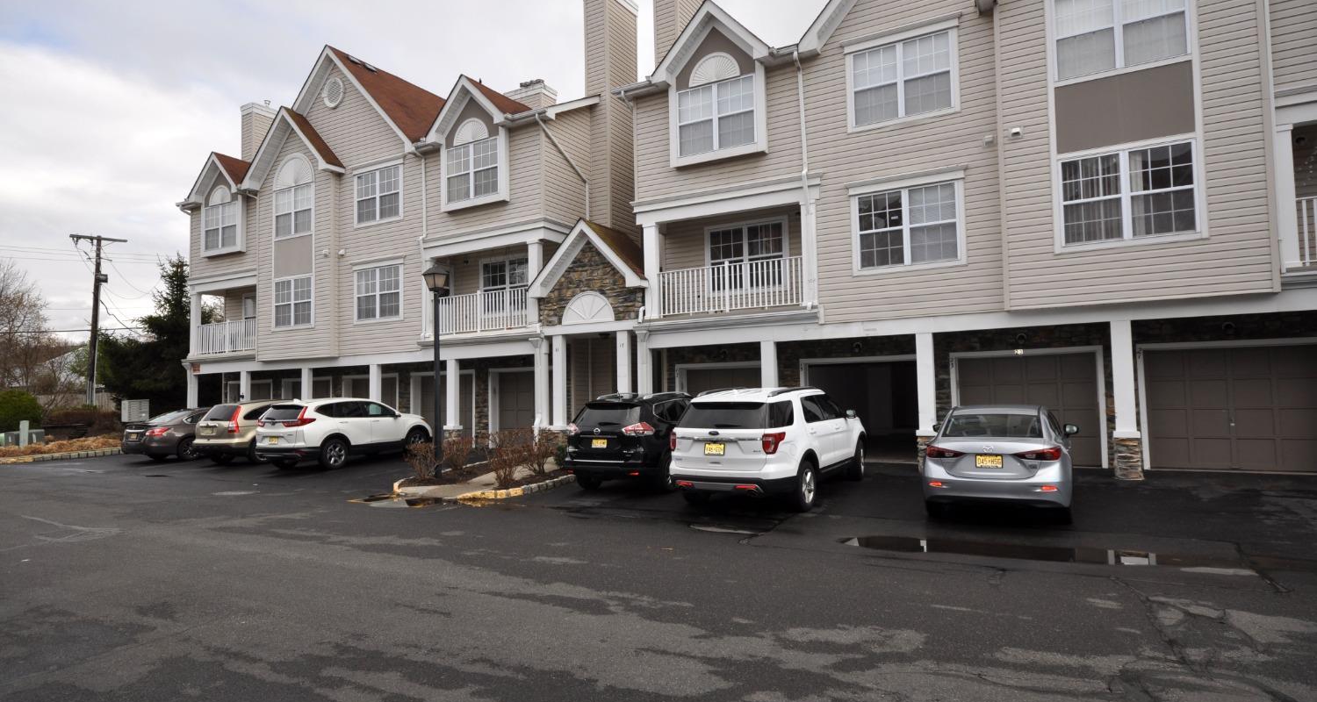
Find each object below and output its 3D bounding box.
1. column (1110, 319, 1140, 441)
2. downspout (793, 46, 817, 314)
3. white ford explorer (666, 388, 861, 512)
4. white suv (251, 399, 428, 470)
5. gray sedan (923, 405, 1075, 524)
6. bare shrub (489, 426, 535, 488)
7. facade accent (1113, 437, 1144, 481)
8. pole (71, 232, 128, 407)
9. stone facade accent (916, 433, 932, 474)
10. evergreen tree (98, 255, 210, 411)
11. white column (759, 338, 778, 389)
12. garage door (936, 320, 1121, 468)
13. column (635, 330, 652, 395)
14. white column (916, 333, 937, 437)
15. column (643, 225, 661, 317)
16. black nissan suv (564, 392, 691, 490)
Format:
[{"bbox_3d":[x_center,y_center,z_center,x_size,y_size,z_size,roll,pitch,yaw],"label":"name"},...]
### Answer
[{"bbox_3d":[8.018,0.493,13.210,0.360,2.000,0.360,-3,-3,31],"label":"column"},{"bbox_3d":[2.998,-3.585,15.971,0.180,5.450,0.250,-3,-3,31],"label":"downspout"},{"bbox_3d":[2.178,1.545,13.322,2.020,1.780,5.030,-3,-3,30],"label":"white ford explorer"},{"bbox_3d":[-8.011,2.085,20.218,1.870,1.690,4.600,-3,-3,27],"label":"white suv"},{"bbox_3d":[5.028,1.493,11.256,1.830,1.450,4.580,-3,-3,28],"label":"gray sedan"},{"bbox_3d":[-2.822,2.026,14.636,0.830,1.100,0.830,-2,-3,0],"label":"bare shrub"},{"bbox_3d":[7.842,1.776,12.794,0.400,0.710,0.360,-3,-4,31],"label":"facade accent"},{"bbox_3d":[-27.861,-0.918,37.738,2.400,9.750,0.350,1,-4,-36],"label":"pole"},{"bbox_3d":[5.264,1.983,14.808,0.420,0.700,0.420,-3,-3,31],"label":"stone facade accent"},{"bbox_3d":[-23.284,-0.344,35.456,4.500,8.160,4.500,-3,-4,31],"label":"evergreen tree"},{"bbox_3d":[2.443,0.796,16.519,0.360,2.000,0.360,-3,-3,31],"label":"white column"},{"bbox_3d":[7.084,1.070,14.776,2.780,2.300,0.180,-3,-4,31],"label":"garage door"},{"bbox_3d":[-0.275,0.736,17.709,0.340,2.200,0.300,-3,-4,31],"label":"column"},{"bbox_3d":[5.093,0.638,14.483,0.340,1.930,0.310,-3,-4,31],"label":"white column"},{"bbox_3d":[-0.139,-1.839,17.730,0.320,2.150,0.280,-3,-4,31],"label":"column"},{"bbox_3d":[0.129,1.683,15.265,1.850,1.720,4.640,-3,-3,31],"label":"black nissan suv"}]

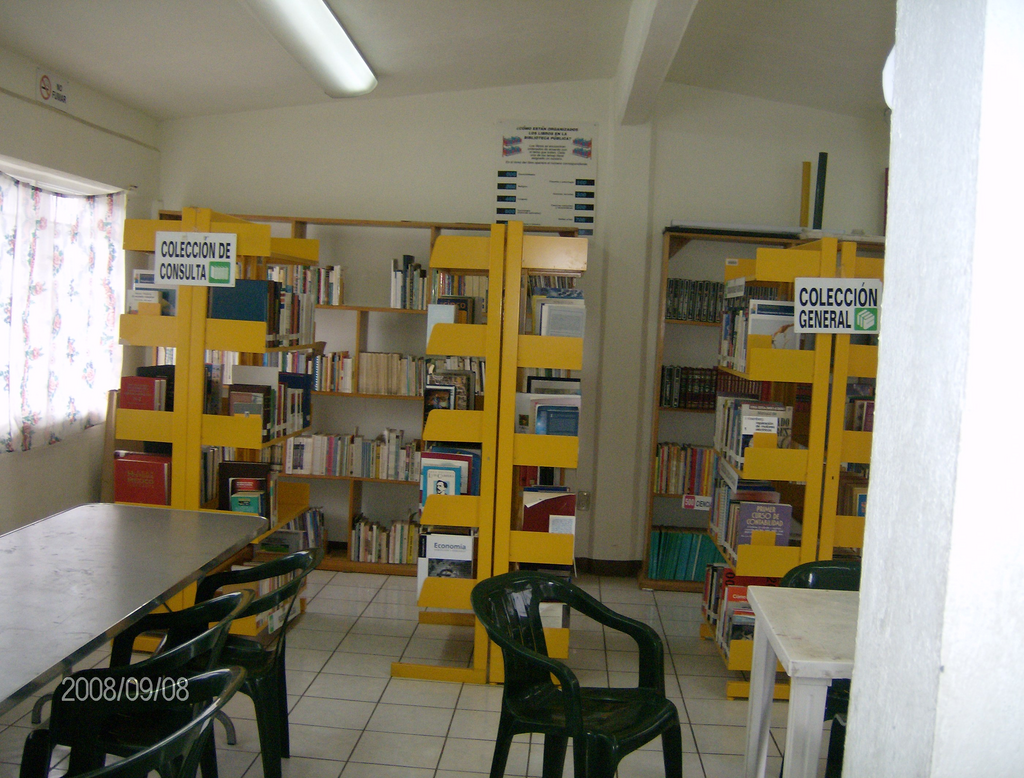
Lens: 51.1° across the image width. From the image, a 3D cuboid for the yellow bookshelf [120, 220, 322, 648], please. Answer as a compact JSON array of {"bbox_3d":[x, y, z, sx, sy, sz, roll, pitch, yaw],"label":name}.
[{"bbox_3d":[-1.401,0.181,5.137,0.667,1.978,0.864,3,4,3],"label":"yellow bookshelf"}]

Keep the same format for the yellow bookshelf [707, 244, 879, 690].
[{"bbox_3d":[1.322,0.331,4.908,0.673,1.966,0.876,3,4,3],"label":"yellow bookshelf"}]

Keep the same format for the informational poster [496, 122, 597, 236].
[{"bbox_3d":[0.210,-1.270,6.508,0.616,0.701,0.019,3,4,3],"label":"informational poster"}]

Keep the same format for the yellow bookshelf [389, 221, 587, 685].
[{"bbox_3d":[-0.071,0.258,4.971,0.767,1.972,0.870,3,4,3],"label":"yellow bookshelf"}]

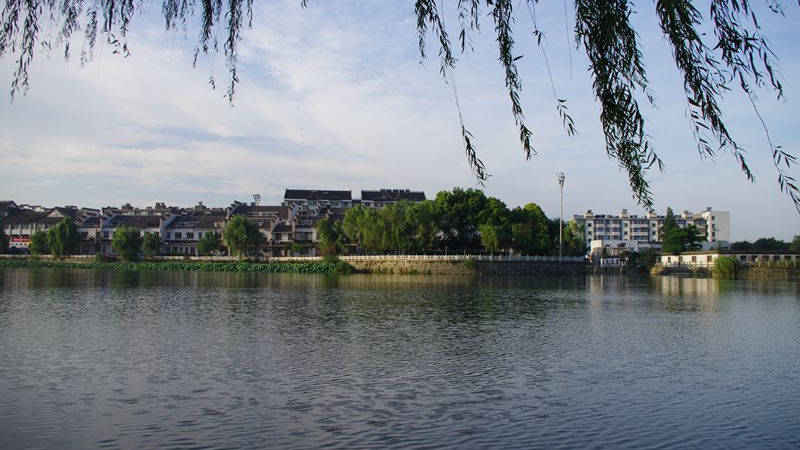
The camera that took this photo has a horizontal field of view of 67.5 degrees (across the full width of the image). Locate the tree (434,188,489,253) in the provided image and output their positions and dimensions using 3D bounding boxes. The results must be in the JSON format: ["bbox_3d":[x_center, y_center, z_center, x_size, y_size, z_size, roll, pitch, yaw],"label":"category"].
[{"bbox_3d":[14.173,-0.115,138.000,12.445,16.593,12.445,0,-3,0],"label":"tree"}]

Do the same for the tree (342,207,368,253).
[{"bbox_3d":[-9.810,1.430,132.000,5.730,11.020,5.560,0,-3,0],"label":"tree"}]

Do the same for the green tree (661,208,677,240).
[{"bbox_3d":[72.640,2.300,162.000,5.194,14.609,5.627,0,-3,0],"label":"green tree"}]

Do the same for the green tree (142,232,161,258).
[{"bbox_3d":[-59.760,4.930,144.000,4.330,6.250,4.200,0,-3,0],"label":"green tree"}]

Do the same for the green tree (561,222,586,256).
[{"bbox_3d":[35.840,2.980,123.000,4.930,7.810,4.780,0,-3,0],"label":"green tree"}]

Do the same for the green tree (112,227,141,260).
[{"bbox_3d":[-67.351,4.696,148.000,7.415,8.651,7.415,0,-3,0],"label":"green tree"}]

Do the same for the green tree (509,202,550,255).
[{"bbox_3d":[30.947,1.541,142.000,9.486,13.754,9.486,0,-3,0],"label":"green tree"}]

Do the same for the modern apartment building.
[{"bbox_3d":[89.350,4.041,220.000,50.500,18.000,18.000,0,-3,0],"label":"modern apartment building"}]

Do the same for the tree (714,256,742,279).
[{"bbox_3d":[55.620,7.240,102.000,4.770,3.750,4.630,0,-3,0],"label":"tree"}]

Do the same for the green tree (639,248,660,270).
[{"bbox_3d":[48.330,6.880,116.000,4.260,4.650,4.130,0,-3,0],"label":"green tree"}]

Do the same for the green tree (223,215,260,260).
[{"bbox_3d":[-37.057,3.039,140.000,8.884,10.989,8.884,0,-3,0],"label":"green tree"}]

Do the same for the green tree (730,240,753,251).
[{"bbox_3d":[101.812,7.729,178.000,7.134,6.242,7.134,0,-3,0],"label":"green tree"}]

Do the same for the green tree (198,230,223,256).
[{"bbox_3d":[-46.766,4.726,147.000,6.383,6.751,6.383,0,-3,0],"label":"green tree"}]

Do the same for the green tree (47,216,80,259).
[{"bbox_3d":[-83.170,3.150,148.000,8.400,10.500,8.150,0,-3,0],"label":"green tree"}]

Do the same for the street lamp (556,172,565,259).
[{"bbox_3d":[31.090,-1.700,116.000,1.500,16.950,1.500,0,-3,0],"label":"street lamp"}]

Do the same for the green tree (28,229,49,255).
[{"bbox_3d":[-89.350,4.450,148.000,4.940,7.170,4.790,0,-3,0],"label":"green tree"}]

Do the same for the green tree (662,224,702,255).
[{"bbox_3d":[68.408,4.298,145.000,9.686,8.838,9.686,0,-3,0],"label":"green tree"}]

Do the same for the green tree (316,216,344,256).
[{"bbox_3d":[-15.090,2.660,130.000,6.080,9.010,5.900,0,-3,0],"label":"green tree"}]

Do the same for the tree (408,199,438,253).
[{"bbox_3d":[5.141,0.985,131.000,6.563,13.564,6.563,0,-3,0],"label":"tree"}]

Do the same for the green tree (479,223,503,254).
[{"bbox_3d":[17.990,2.980,119.000,4.770,6.960,4.630,0,-3,0],"label":"green tree"}]

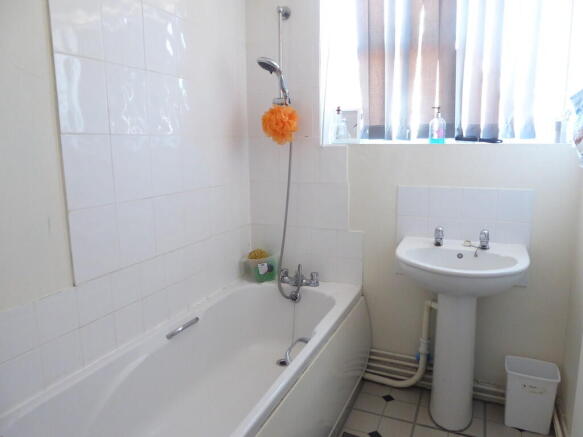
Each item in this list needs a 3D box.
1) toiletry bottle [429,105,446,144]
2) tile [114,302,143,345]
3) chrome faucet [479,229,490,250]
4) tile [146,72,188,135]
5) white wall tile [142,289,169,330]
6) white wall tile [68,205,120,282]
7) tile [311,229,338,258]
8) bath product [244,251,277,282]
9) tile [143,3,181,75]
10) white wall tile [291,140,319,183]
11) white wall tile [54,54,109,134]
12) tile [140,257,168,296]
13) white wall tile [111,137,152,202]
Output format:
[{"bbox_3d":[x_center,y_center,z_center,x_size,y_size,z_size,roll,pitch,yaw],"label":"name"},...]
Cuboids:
[{"bbox_3d":[0.743,-0.473,2.141,0.078,0.187,0.065,4,11,23],"label":"toiletry bottle"},{"bbox_3d":[-0.650,0.412,1.681,0.010,0.140,0.149,4,11,23],"label":"tile"},{"bbox_3d":[0.885,0.101,1.927,0.048,0.093,0.095,4,11,23],"label":"chrome faucet"},{"bbox_3d":[-0.536,-0.474,1.769,0.010,0.250,0.200,4,11,23],"label":"tile"},{"bbox_3d":[-0.594,0.397,1.842,0.009,0.150,0.150,4,11,23],"label":"white wall tile"},{"bbox_3d":[-0.706,0.088,1.527,0.009,0.250,0.200,4,11,23],"label":"white wall tile"},{"bbox_3d":[0.192,0.138,2.415,0.150,0.150,0.009,4,11,23],"label":"tile"},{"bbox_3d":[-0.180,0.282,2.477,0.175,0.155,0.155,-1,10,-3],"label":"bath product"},{"bbox_3d":[-0.544,-0.738,1.766,0.009,0.250,0.200,4,11,23],"label":"tile"},{"bbox_3d":[0.060,-0.327,2.374,0.193,0.253,0.010,4,11,23],"label":"white wall tile"},{"bbox_3d":[-0.698,-0.409,1.406,0.010,0.250,0.200,4,11,23],"label":"white wall tile"},{"bbox_3d":[-0.596,0.246,1.812,0.009,0.150,0.150,4,11,23],"label":"tile"},{"bbox_3d":[-0.626,-0.198,1.665,0.009,0.250,0.200,4,11,23],"label":"white wall tile"}]

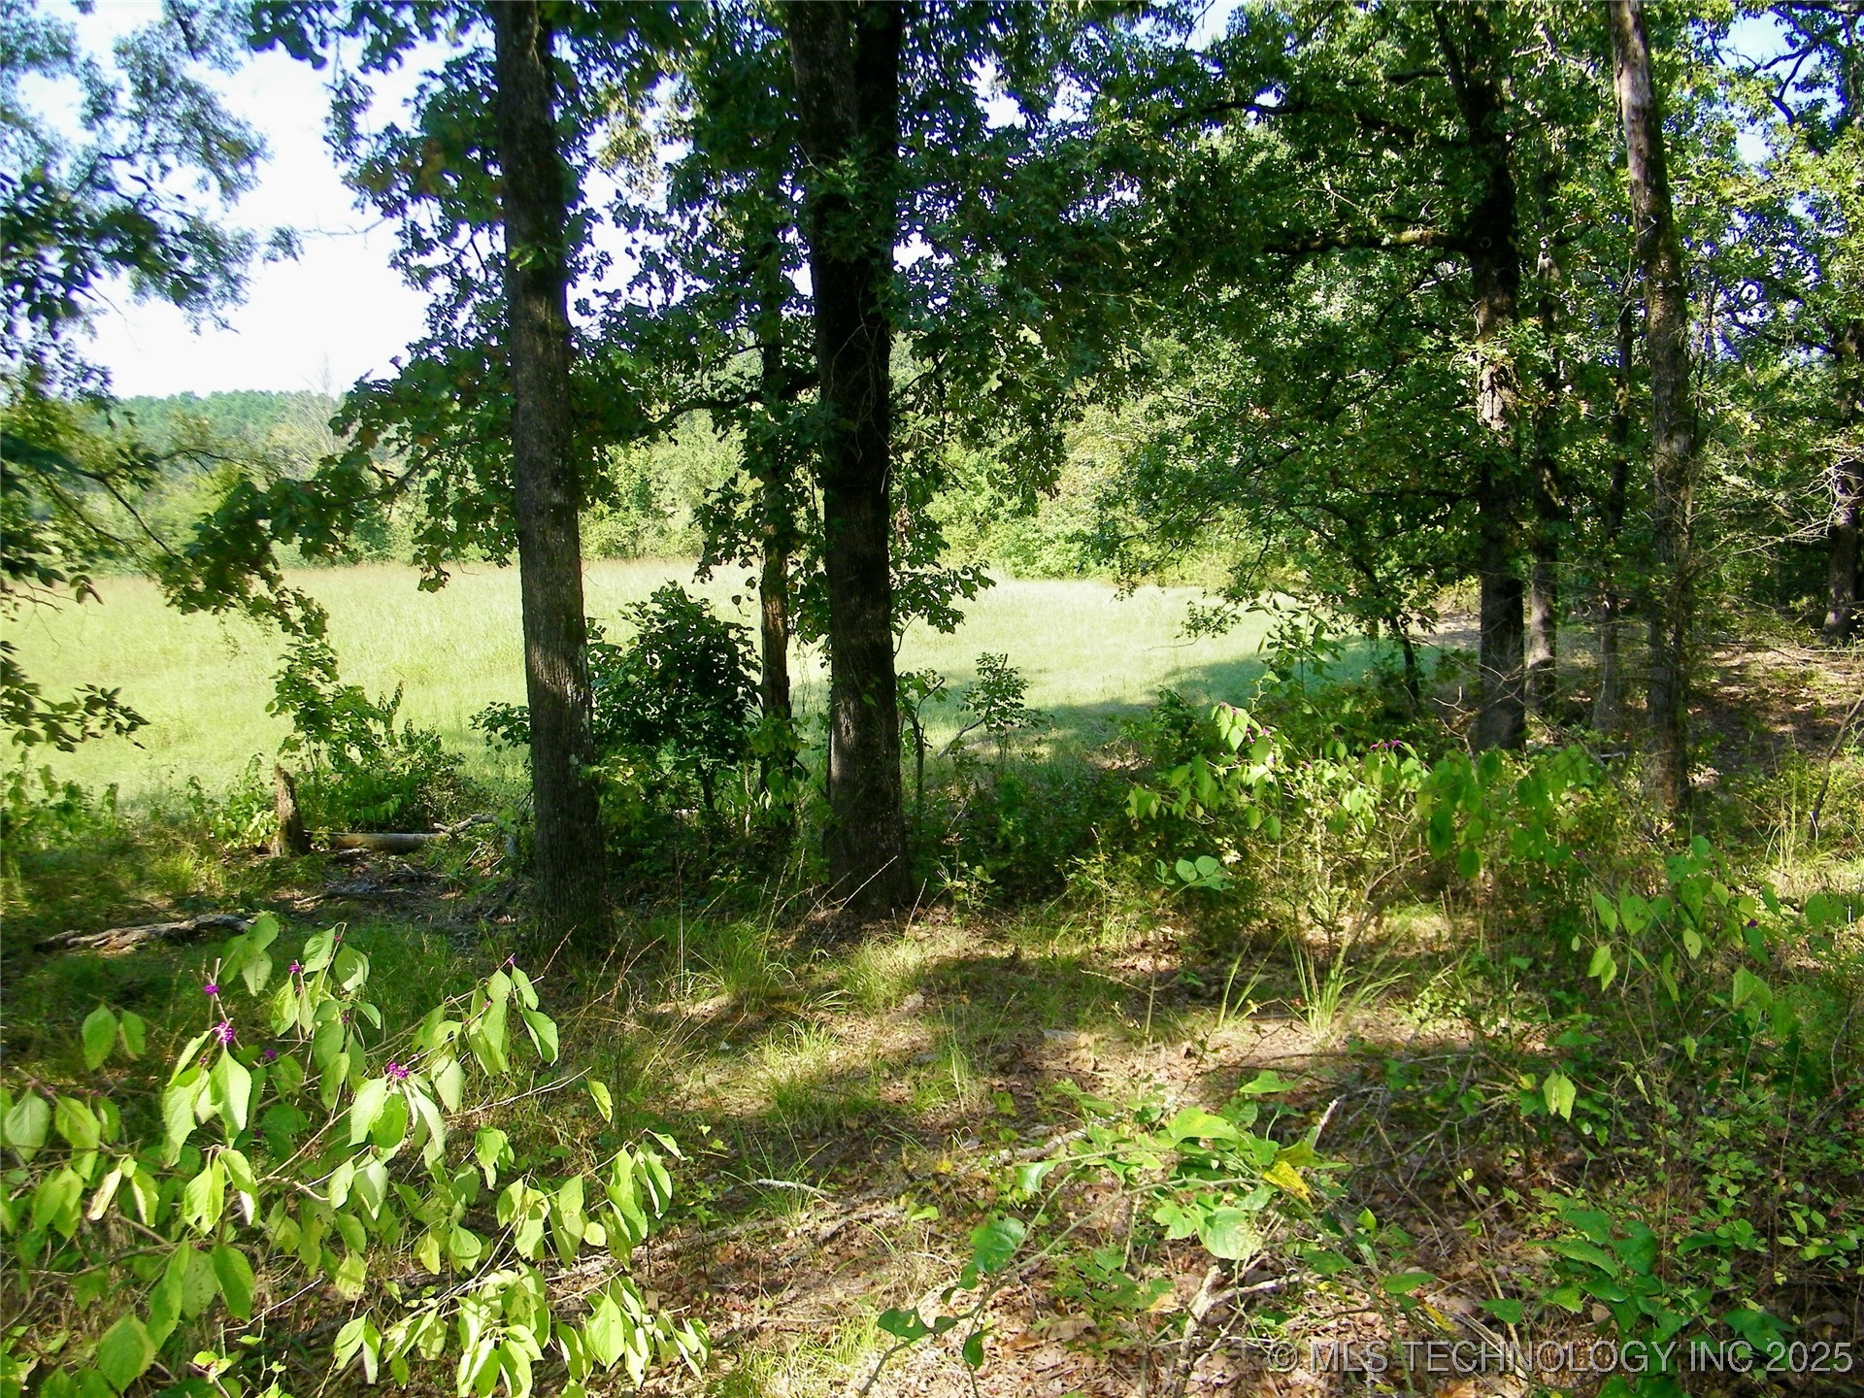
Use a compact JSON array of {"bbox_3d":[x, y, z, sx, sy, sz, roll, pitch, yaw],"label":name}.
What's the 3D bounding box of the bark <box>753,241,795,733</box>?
[{"bbox_3d":[-0.889,-1.013,8.650,0.200,3.153,0.190,-1,5,-6],"label":"bark"}]

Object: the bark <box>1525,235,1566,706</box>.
[{"bbox_3d":[5.528,-1.950,13.595,0.280,4.309,0.270,0,6,22],"label":"bark"}]

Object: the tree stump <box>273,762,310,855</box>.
[{"bbox_3d":[-3.413,0.590,7.976,0.190,0.500,0.180,-6,6,-23],"label":"tree stump"}]

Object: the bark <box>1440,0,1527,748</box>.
[{"bbox_3d":[4.153,-2.322,11.337,0.500,5.551,0.420,-3,6,21],"label":"bark"}]

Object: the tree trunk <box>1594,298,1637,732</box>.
[{"bbox_3d":[5.737,-1.512,12.628,0.170,3.621,0.160,3,6,24],"label":"tree trunk"}]

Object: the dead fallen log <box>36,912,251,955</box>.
[{"bbox_3d":[-3.240,0.956,6.247,0.828,0.120,0.170,-4,6,-22],"label":"dead fallen log"}]

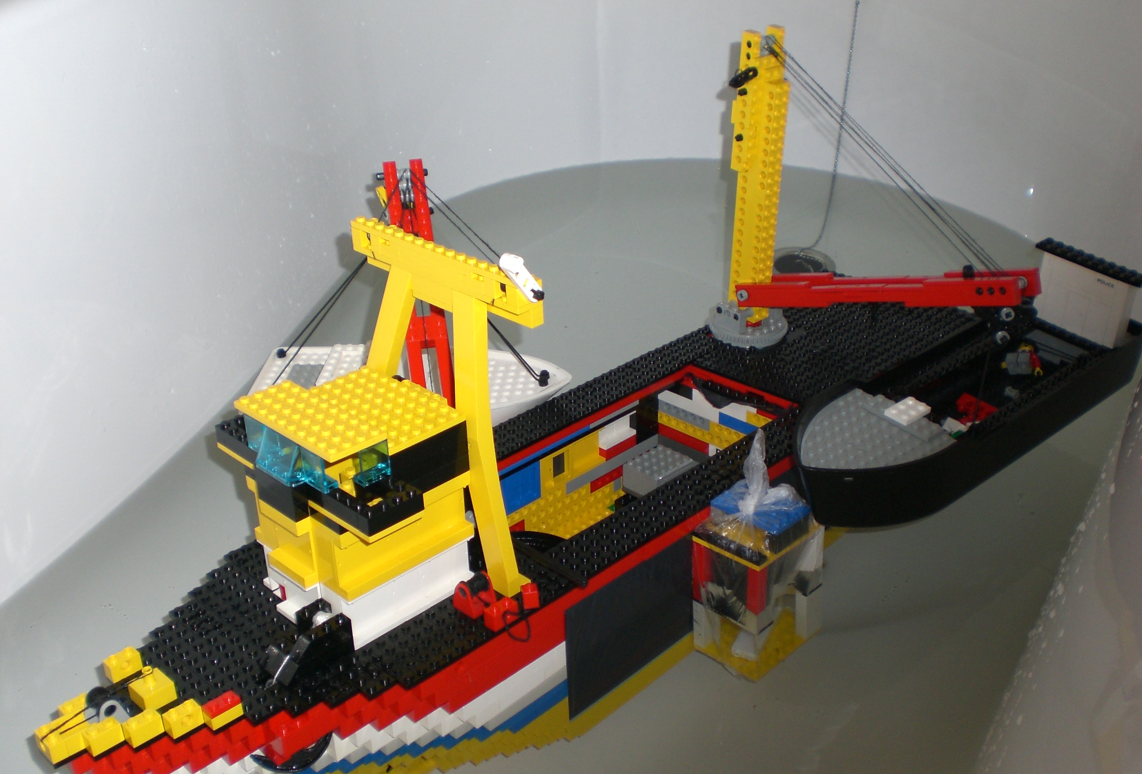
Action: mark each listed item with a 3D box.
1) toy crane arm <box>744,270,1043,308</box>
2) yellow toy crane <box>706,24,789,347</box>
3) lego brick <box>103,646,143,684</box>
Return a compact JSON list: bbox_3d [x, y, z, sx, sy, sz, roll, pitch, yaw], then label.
[{"bbox_3d":[0.203,-0.065,0.836,0.031,0.016,0.227,-22,16,-35],"label":"toy crane arm"},{"bbox_3d":[0.134,-0.140,0.889,0.059,0.223,0.059,-22,36,-35],"label":"yellow toy crane"},{"bbox_3d":[-0.214,0.132,0.599,0.008,0.011,0.016,23,35,39],"label":"lego brick"}]

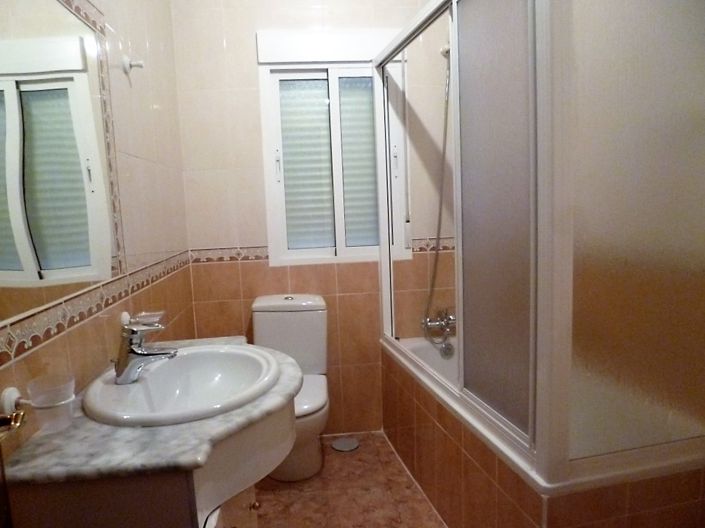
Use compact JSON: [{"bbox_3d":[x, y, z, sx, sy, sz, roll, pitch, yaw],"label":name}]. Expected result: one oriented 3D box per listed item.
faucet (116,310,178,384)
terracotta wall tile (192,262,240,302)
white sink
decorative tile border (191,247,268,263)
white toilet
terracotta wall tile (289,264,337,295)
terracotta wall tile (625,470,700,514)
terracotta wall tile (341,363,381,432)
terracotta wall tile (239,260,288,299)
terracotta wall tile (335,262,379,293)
[{"bbox_3d":[-0.476,0.197,1.117,0.145,0.150,0.050,-3,6,-8],"label":"faucet"},{"bbox_3d":[-0.688,0.092,2.479,0.250,0.205,0.012,-3,6,-10],"label":"terracotta wall tile"},{"bbox_3d":[-0.397,0.346,1.198,0.450,0.180,0.570,-3,6,-8],"label":"white sink"},{"bbox_3d":[-0.619,-0.045,2.477,0.400,0.064,0.012,-3,6,-10],"label":"decorative tile border"},{"bbox_3d":[-0.271,0.595,2.261,0.365,0.790,0.650,-3,6,-10],"label":"white toilet"},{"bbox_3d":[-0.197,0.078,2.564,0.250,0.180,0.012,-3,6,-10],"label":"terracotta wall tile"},{"bbox_3d":[0.822,0.602,1.286,0.235,0.095,0.012,-3,6,-10],"label":"terracotta wall tile"},{"bbox_3d":[0.057,0.736,2.675,0.220,0.385,0.012,-3,6,-10],"label":"terracotta wall tile"},{"bbox_3d":[-0.443,0.079,2.521,0.250,0.205,0.012,-3,6,-10],"label":"terracotta wall tile"},{"bbox_3d":[0.039,0.065,2.604,0.240,0.180,0.012,-3,6,-10],"label":"terracotta wall tile"}]

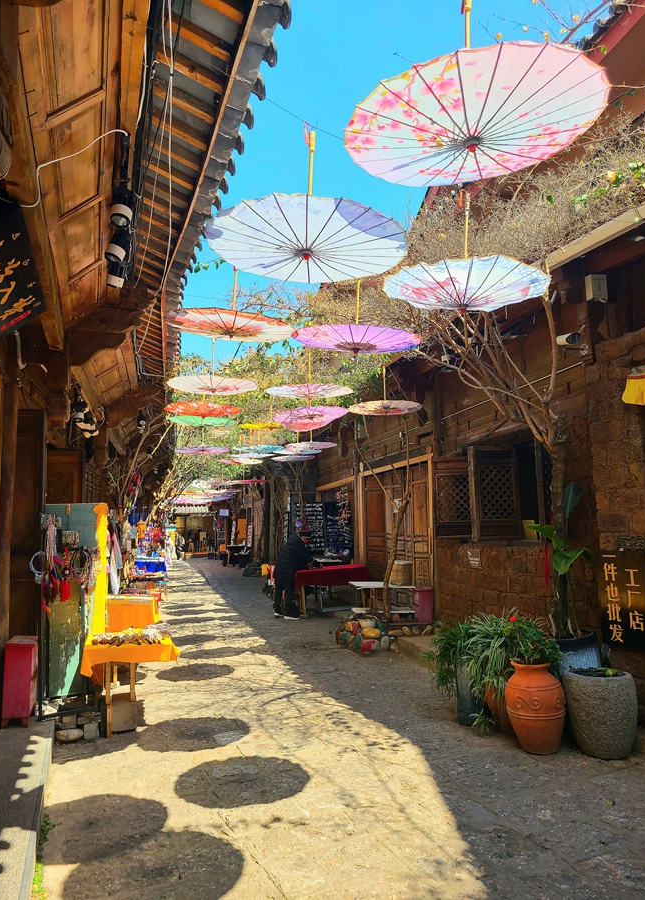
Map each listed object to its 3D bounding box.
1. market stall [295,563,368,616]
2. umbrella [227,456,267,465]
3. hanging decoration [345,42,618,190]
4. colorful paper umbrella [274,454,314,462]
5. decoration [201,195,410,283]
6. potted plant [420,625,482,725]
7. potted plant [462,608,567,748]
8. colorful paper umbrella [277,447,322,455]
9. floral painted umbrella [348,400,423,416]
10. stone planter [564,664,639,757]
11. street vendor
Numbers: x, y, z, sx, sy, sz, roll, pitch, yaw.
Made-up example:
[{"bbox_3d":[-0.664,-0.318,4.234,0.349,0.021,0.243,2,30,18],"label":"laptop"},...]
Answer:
[{"bbox_3d":[0.080,2.346,11.278,1.280,0.750,0.680,1,-6,-19],"label":"market stall"},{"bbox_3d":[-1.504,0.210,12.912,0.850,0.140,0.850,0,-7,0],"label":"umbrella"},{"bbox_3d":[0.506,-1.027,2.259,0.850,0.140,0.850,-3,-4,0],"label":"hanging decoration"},{"bbox_3d":[-0.547,0.189,13.272,0.825,0.120,0.825,-3,-6,0],"label":"colorful paper umbrella"},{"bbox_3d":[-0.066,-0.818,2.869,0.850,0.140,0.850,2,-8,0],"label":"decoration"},{"bbox_3d":[0.981,1.709,5.243,0.500,0.760,0.460,-1,-6,0],"label":"potted plant"},{"bbox_3d":[1.275,1.568,4.699,0.660,0.920,0.560,-1,-6,0],"label":"potted plant"},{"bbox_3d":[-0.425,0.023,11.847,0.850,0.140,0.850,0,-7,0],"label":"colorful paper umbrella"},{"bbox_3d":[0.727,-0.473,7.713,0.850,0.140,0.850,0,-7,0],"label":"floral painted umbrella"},{"bbox_3d":[1.922,1.812,4.674,0.480,0.515,0.480,-1,-7,0],"label":"stone planter"},{"bbox_3d":[-0.444,1.985,10.985,0.750,1.430,0.550,1,-6,-17],"label":"street vendor"}]

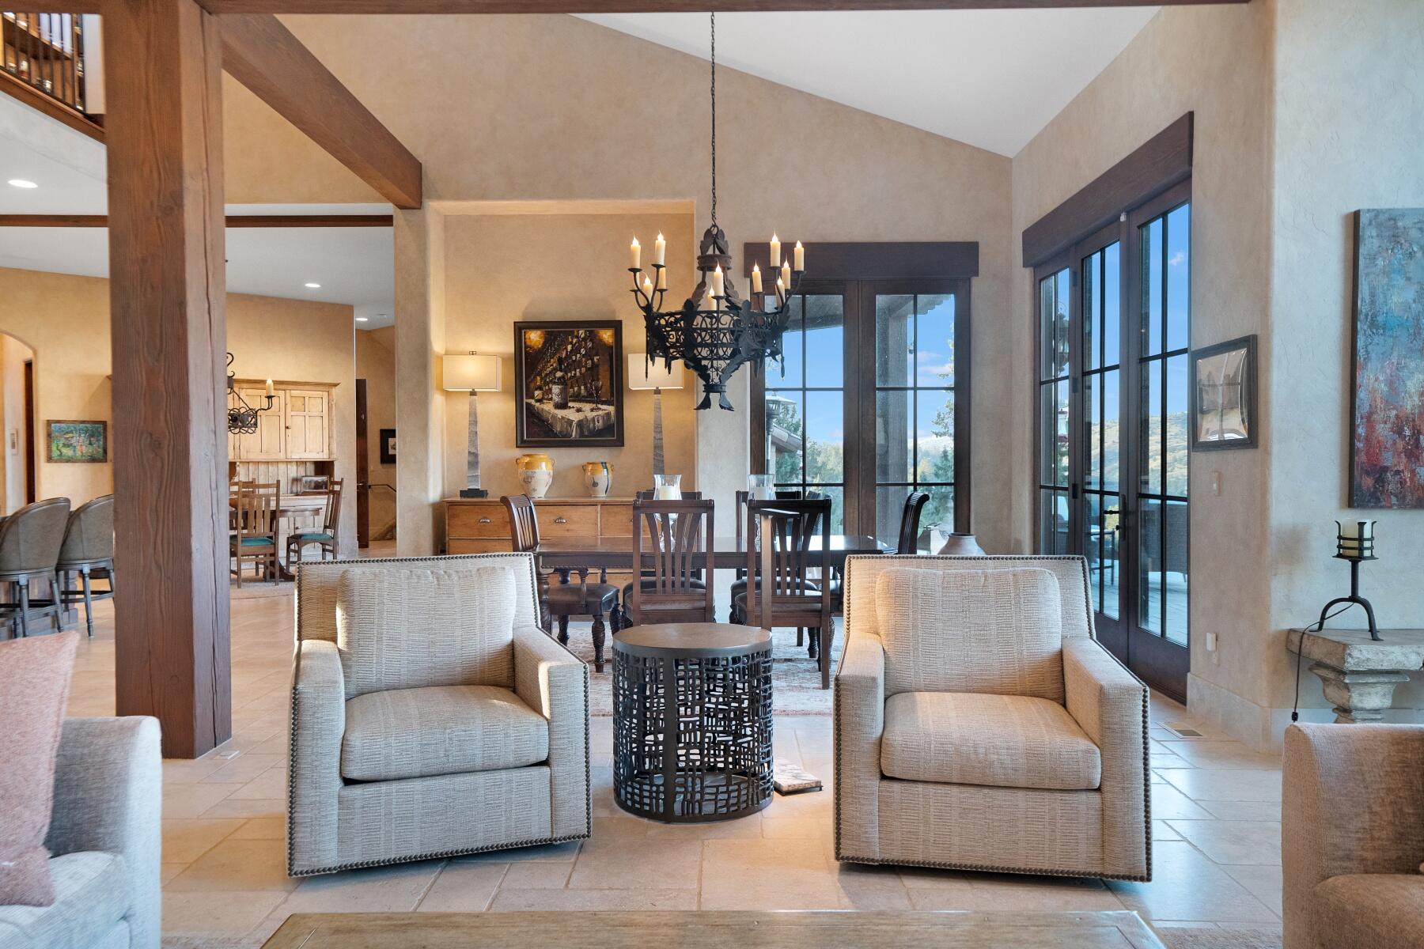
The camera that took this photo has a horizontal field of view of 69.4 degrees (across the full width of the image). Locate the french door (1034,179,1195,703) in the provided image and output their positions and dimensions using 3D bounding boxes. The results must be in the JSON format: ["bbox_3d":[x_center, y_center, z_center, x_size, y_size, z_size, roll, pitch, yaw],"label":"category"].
[{"bbox_3d":[2.458,-0.195,6.513,0.120,2.720,2.500,0,1,0],"label":"french door"}]

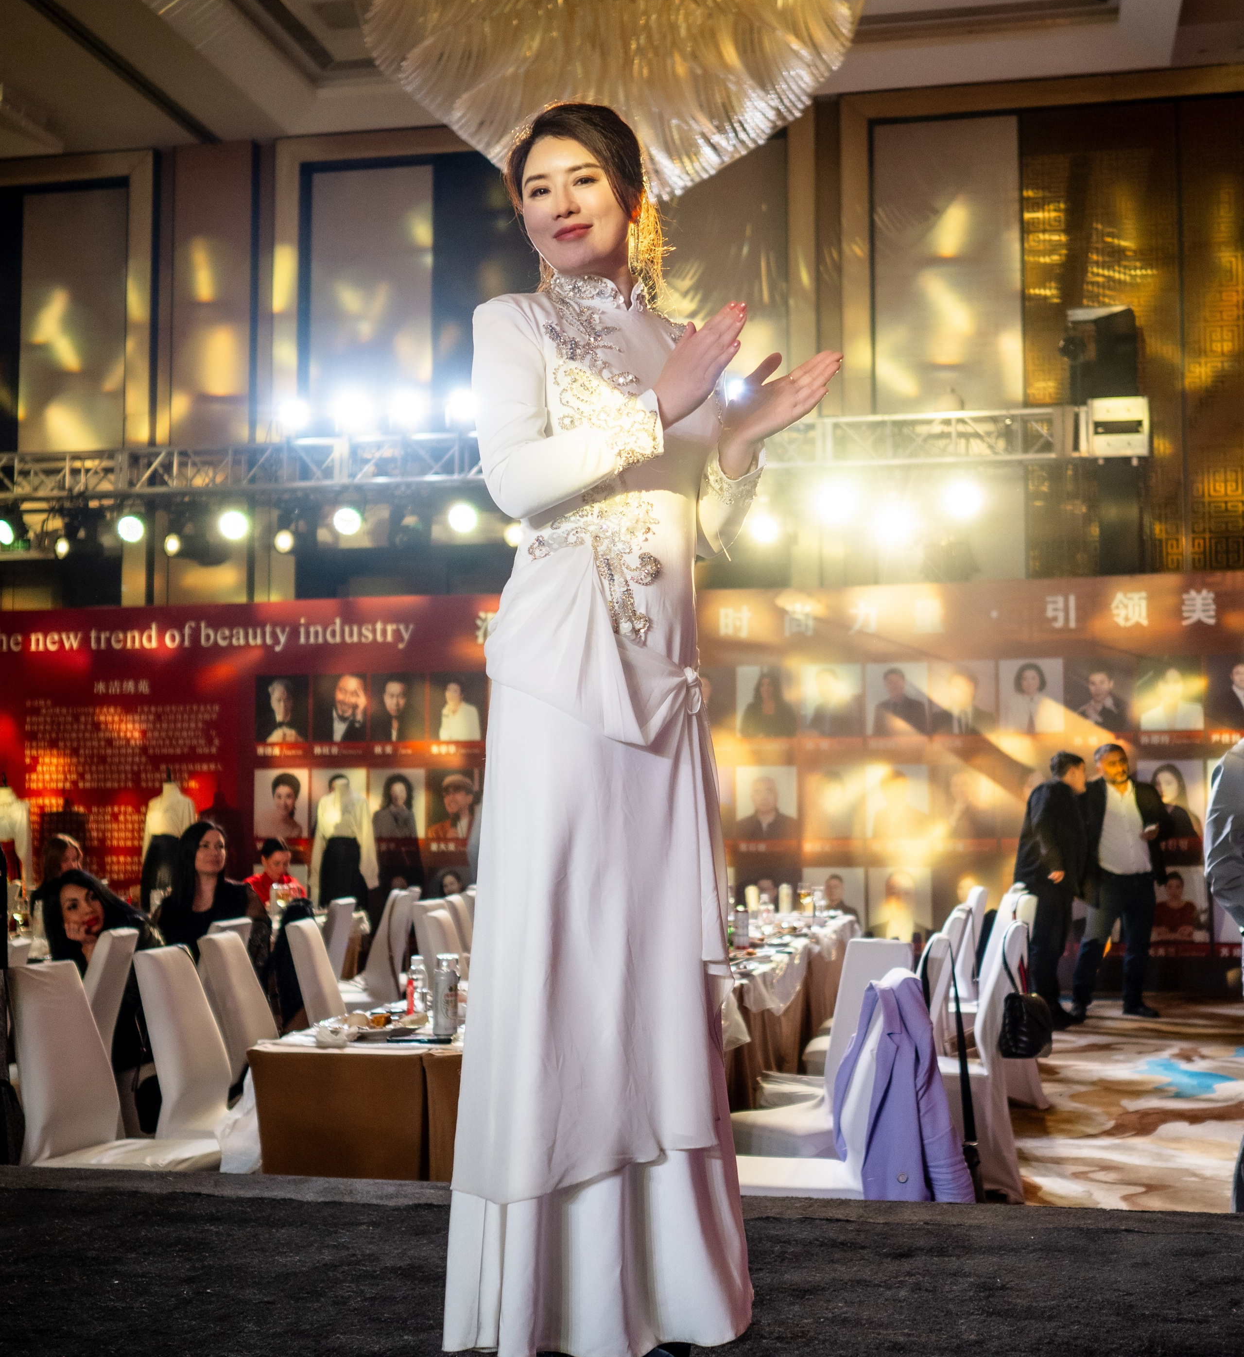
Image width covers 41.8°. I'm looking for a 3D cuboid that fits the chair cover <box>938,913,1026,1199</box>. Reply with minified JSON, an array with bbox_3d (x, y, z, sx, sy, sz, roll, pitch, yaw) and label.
[{"bbox_3d":[1.171,1.365,6.001,0.590,0.965,0.440,-1,-4,12],"label":"chair cover"}]

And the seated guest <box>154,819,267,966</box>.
[{"bbox_3d":[-1.611,1.225,6.438,0.500,1.309,0.750,2,-5,-24],"label":"seated guest"}]

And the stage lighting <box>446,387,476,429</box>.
[{"bbox_3d":[-1.312,-2.216,13.359,0.280,0.340,0.280,0,3,-6],"label":"stage lighting"}]

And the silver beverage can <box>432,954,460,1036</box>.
[{"bbox_3d":[-0.485,0.880,4.487,0.067,0.212,0.067,0,-4,0],"label":"silver beverage can"}]

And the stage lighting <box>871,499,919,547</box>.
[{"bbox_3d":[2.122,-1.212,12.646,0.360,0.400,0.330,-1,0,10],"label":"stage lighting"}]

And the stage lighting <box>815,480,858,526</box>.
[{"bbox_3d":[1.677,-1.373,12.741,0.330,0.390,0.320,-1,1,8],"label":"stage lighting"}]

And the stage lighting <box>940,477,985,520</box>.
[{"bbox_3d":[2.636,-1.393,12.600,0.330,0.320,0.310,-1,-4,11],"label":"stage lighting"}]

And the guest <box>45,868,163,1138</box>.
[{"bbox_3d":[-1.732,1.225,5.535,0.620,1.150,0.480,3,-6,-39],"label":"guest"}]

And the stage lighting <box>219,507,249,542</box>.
[{"bbox_3d":[-3.288,-1.306,13.800,0.270,0.290,0.290,0,-4,-5],"label":"stage lighting"}]

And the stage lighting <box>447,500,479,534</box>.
[{"bbox_3d":[-1.311,-1.322,13.350,0.270,0.280,0.290,0,-4,0],"label":"stage lighting"}]

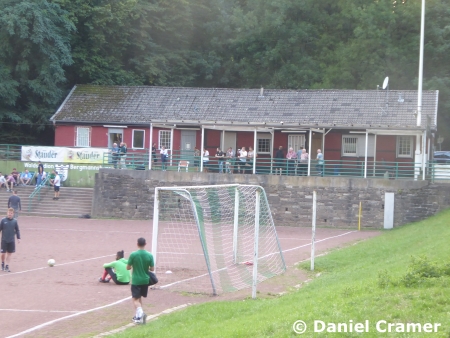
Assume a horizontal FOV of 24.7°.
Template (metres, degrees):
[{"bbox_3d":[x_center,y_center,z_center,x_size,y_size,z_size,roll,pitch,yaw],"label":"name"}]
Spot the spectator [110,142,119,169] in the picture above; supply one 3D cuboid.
[{"bbox_3d":[-7.215,-0.850,67.700,0.520,1.687,0.420,2,0,6],"label":"spectator"}]

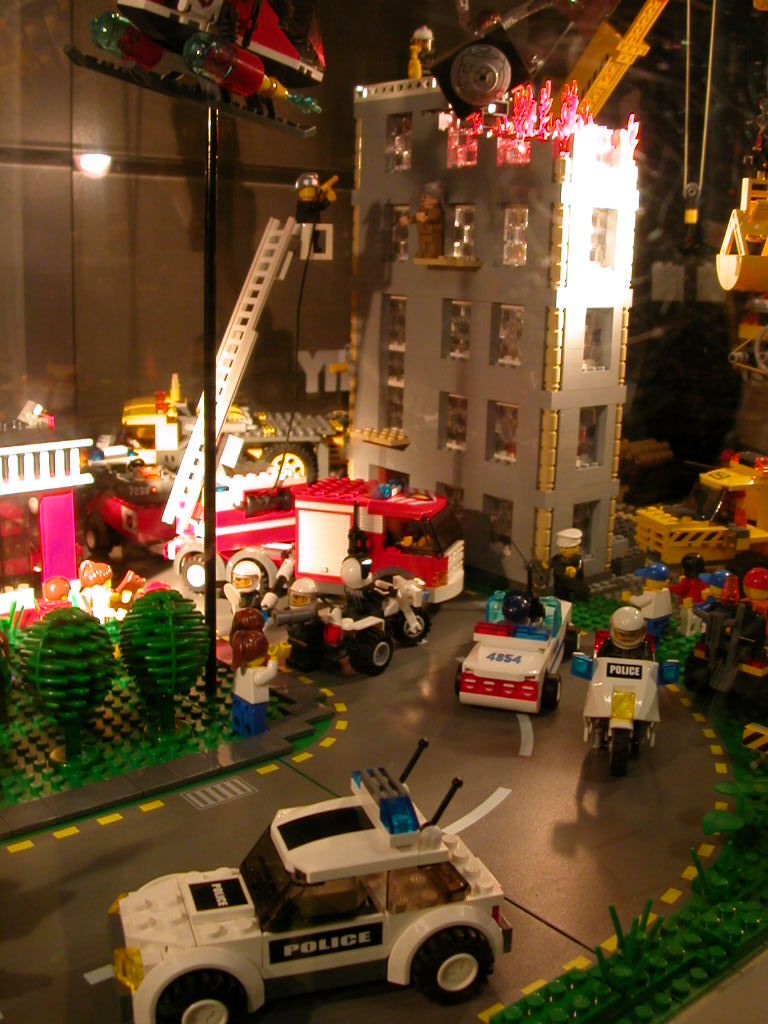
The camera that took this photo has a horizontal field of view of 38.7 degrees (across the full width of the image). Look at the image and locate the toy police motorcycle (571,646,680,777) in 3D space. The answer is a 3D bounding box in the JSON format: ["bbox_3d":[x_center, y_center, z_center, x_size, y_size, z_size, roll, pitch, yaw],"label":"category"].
[{"bbox_3d":[0.093,0.073,0.433,0.041,0.043,0.063,4,13,8],"label":"toy police motorcycle"}]

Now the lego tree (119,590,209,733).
[{"bbox_3d":[-0.085,0.061,0.428,0.036,0.061,0.036,2,13,0],"label":"lego tree"}]

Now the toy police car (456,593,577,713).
[{"bbox_3d":[0.064,0.057,0.504,0.045,0.040,0.104,6,14,16],"label":"toy police car"}]

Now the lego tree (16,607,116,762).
[{"bbox_3d":[-0.115,0.067,0.401,0.036,0.061,0.036,2,13,0],"label":"lego tree"}]

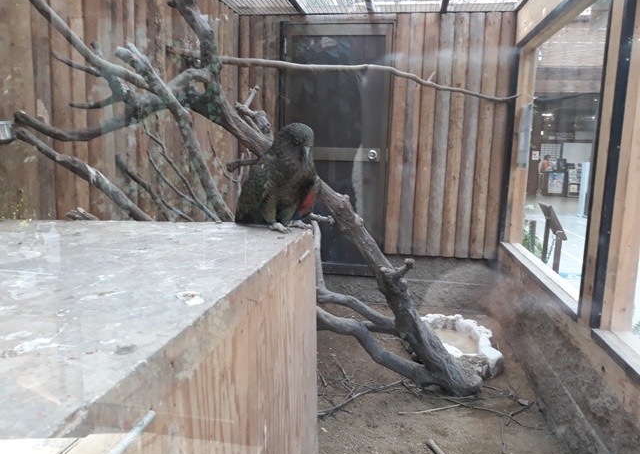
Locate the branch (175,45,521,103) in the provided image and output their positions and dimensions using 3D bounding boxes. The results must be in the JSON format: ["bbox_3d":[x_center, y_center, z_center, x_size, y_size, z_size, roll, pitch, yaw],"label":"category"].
[{"bbox_3d":[0.180,-0.843,2.784,2.005,0.211,0.160,0,8,-7],"label":"branch"}]

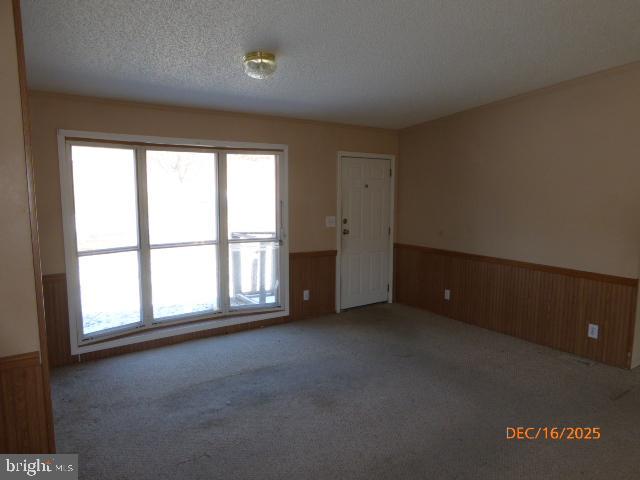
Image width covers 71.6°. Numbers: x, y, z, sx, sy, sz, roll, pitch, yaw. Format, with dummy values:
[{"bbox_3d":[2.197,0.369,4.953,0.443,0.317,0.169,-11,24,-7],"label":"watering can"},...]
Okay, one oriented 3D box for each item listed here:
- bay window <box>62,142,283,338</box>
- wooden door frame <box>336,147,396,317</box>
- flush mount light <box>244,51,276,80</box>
[{"bbox_3d":[-1.347,-0.025,4.616,2.143,1.840,0.220,-4,8,-34],"label":"bay window"},{"bbox_3d":[0.603,-0.103,5.882,0.978,2.036,0.100,-4,8,-34],"label":"wooden door frame"},{"bbox_3d":[-0.425,-1.218,3.133,0.240,0.150,0.240,0,6,0],"label":"flush mount light"}]

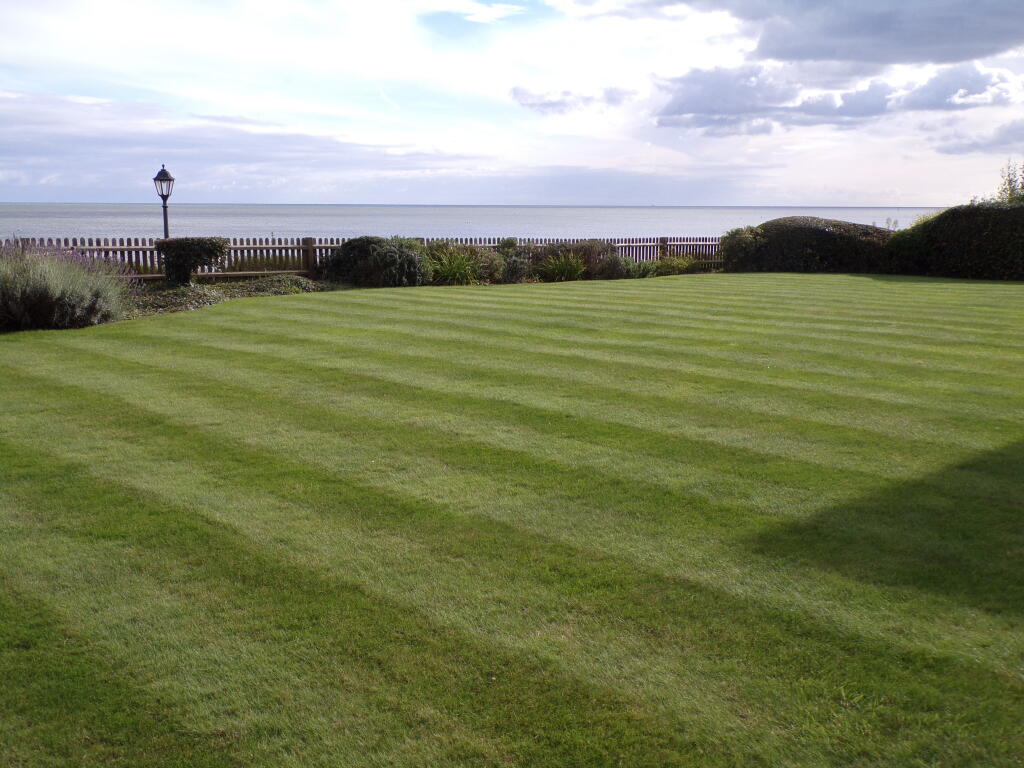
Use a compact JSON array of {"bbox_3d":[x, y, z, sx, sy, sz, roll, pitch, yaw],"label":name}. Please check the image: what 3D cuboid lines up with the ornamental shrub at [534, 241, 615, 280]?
[{"bbox_3d":[1.618,-3.116,27.456,1.916,0.959,1.500,-3,10,-20],"label":"ornamental shrub"}]

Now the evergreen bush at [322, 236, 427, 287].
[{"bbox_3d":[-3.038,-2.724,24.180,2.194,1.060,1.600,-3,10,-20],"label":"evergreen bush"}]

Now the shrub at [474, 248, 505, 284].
[{"bbox_3d":[-0.518,-2.716,25.193,0.659,0.801,0.750,-3,10,-20],"label":"shrub"}]

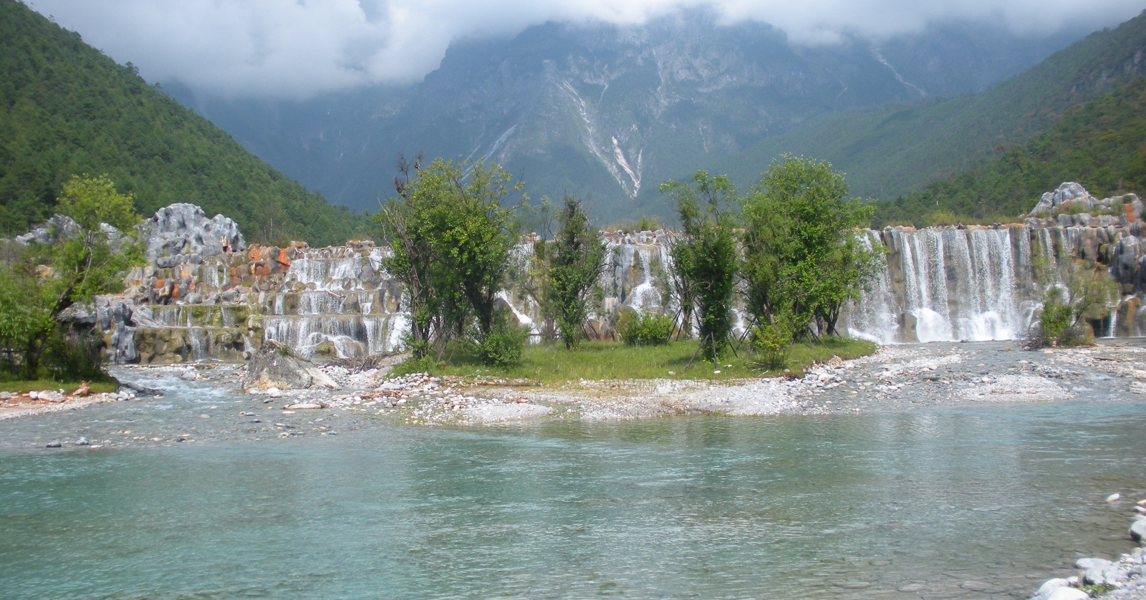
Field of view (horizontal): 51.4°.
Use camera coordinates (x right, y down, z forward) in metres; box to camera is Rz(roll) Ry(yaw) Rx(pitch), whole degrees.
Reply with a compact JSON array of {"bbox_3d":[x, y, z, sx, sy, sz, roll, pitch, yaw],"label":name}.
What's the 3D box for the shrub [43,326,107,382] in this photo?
[{"bbox_3d":[-12.739,1.375,30.500,1.630,1.400,1.550,0,1,0],"label":"shrub"}]

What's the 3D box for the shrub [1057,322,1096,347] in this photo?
[{"bbox_3d":[19.437,1.330,46.000,1.520,0.970,1.440,0,1,0],"label":"shrub"}]

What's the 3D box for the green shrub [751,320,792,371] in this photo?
[{"bbox_3d":[5.445,1.232,32.800,1.160,1.450,1.100,0,1,0],"label":"green shrub"}]

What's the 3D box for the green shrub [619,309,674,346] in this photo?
[{"bbox_3d":[2.769,1.094,45.500,2.150,1.400,2.050,0,1,0],"label":"green shrub"}]

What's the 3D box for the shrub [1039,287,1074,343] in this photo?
[{"bbox_3d":[18.782,0.609,46.300,1.360,2.230,1.290,0,1,0],"label":"shrub"}]

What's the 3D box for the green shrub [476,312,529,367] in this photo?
[{"bbox_3d":[-2.018,1.137,34.000,1.510,1.580,1.430,0,1,0],"label":"green shrub"}]

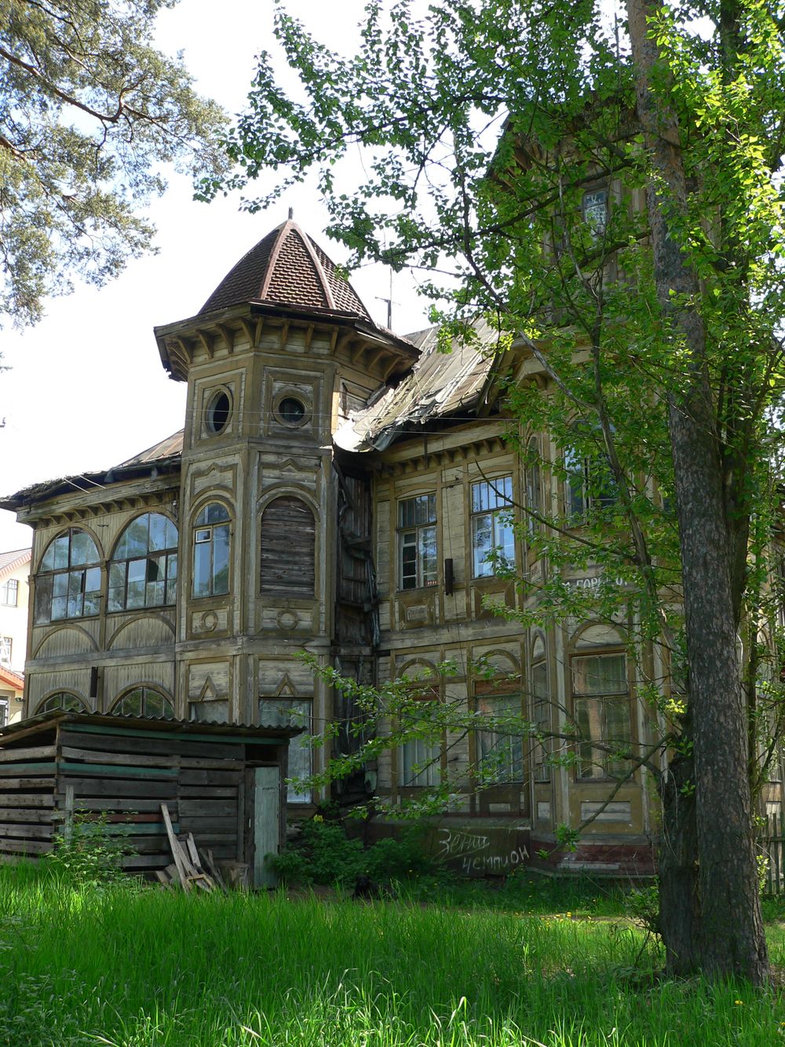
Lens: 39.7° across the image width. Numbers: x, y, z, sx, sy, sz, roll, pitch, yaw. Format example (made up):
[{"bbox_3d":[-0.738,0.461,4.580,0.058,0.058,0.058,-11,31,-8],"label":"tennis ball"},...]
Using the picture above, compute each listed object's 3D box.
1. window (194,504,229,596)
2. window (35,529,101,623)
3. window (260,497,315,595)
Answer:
[{"bbox_3d":[-3.313,0.481,20.134,0.915,1.793,0.150,-9,-15,31],"label":"window"},{"bbox_3d":[-6.566,1.078,22.164,1.905,1.942,0.150,-9,-15,30],"label":"window"},{"bbox_3d":[-1.915,0.426,19.907,1.002,1.891,0.150,3,-14,-16],"label":"window"}]

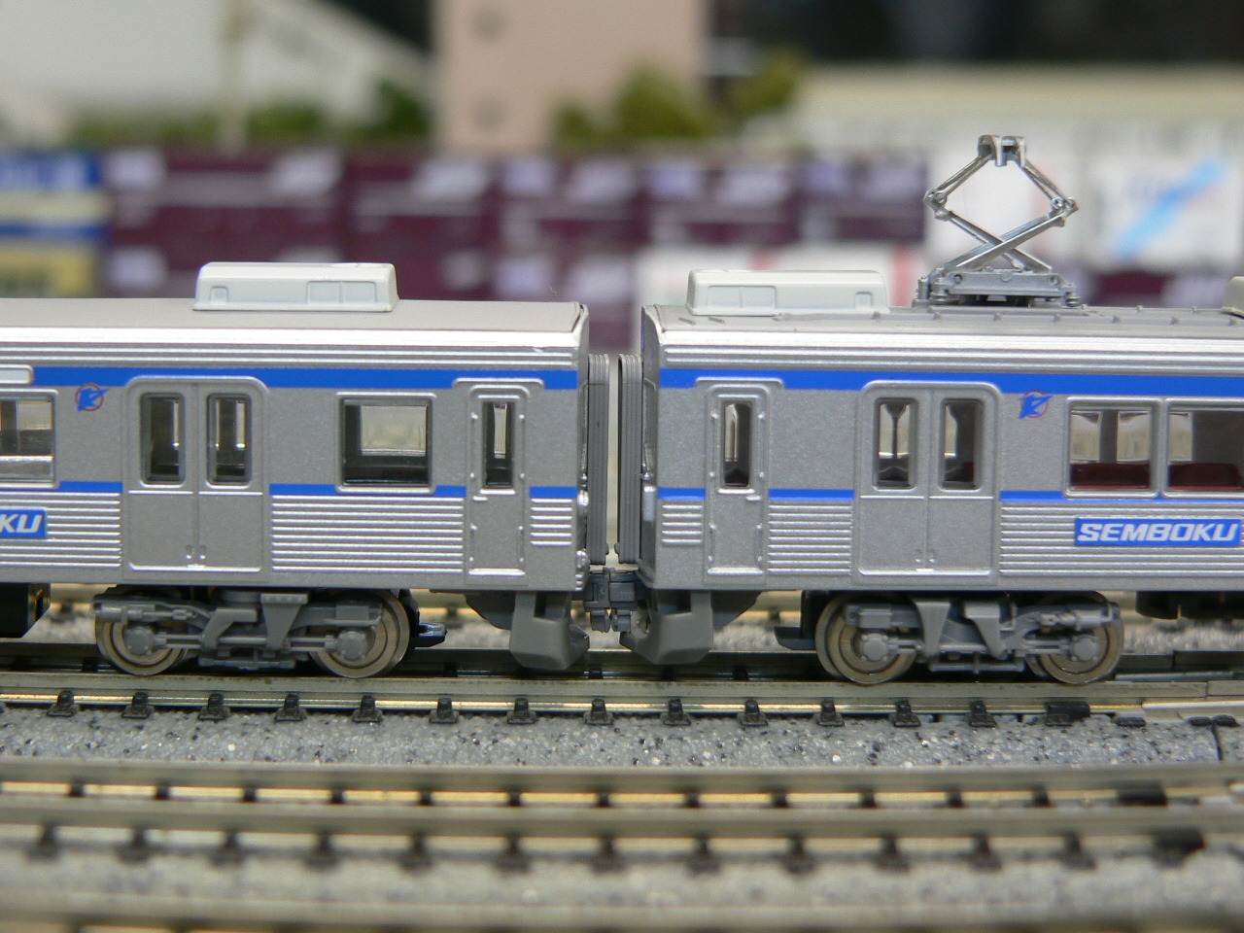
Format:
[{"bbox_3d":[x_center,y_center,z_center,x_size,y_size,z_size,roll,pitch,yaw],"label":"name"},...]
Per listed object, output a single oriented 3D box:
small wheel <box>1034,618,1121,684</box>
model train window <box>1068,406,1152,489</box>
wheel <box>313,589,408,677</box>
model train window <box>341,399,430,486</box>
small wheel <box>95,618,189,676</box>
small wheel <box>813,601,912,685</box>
[{"bbox_3d":[0.031,0.012,0.170,0.007,0.007,0.002,0,7,-5],"label":"small wheel"},{"bbox_3d":[0.032,-0.001,0.164,0.006,0.006,0.001,0,7,-5],"label":"model train window"},{"bbox_3d":[-0.018,0.011,0.169,0.007,0.007,0.002,1,7,4],"label":"wheel"},{"bbox_3d":[-0.015,-0.002,0.163,0.006,0.006,0.001,1,7,4],"label":"model train window"},{"bbox_3d":[-0.032,0.011,0.170,0.007,0.007,0.002,1,7,4],"label":"small wheel"},{"bbox_3d":[0.017,0.012,0.169,0.007,0.007,0.002,0,7,-5],"label":"small wheel"}]

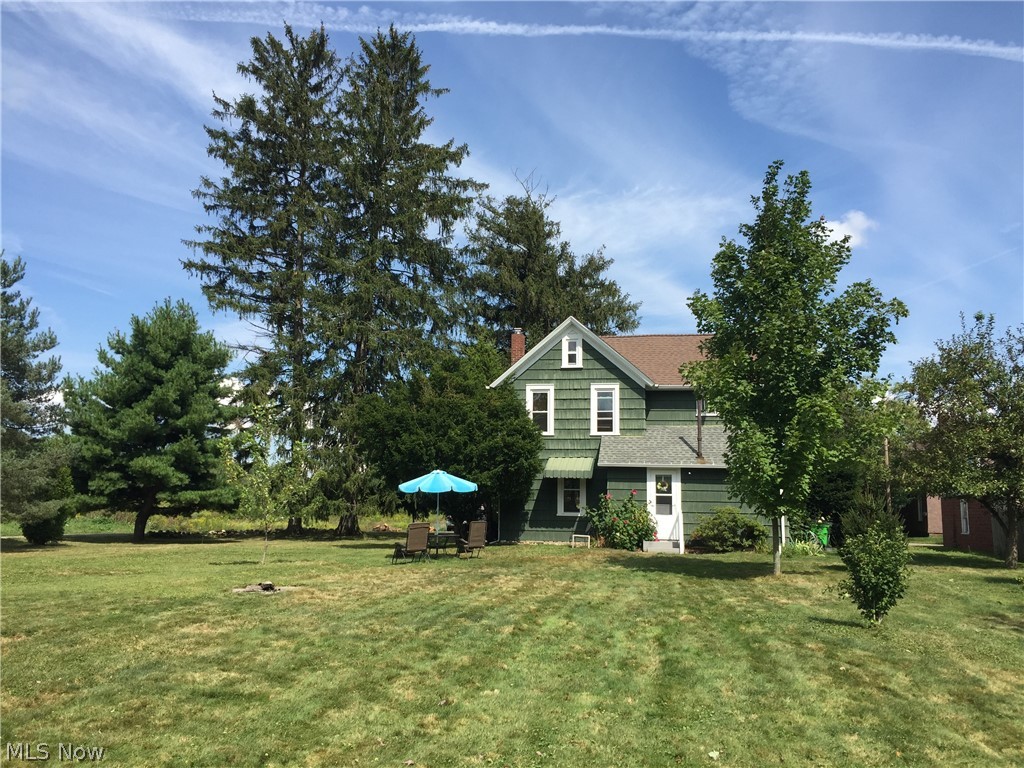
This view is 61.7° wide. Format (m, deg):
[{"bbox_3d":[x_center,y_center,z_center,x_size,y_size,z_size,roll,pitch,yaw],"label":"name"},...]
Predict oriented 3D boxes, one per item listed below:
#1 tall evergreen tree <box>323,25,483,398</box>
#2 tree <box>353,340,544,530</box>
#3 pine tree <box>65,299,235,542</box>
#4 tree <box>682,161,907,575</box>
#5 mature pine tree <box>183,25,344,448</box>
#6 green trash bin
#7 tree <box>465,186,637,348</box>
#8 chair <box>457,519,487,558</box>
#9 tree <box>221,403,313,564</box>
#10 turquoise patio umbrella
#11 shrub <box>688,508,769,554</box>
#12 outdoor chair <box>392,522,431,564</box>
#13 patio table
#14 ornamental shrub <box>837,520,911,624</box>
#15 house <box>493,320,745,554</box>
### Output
[{"bbox_3d":[-5.136,-4.580,34.638,7.400,21.111,7.200,1,-7,0],"label":"tall evergreen tree"},{"bbox_3d":[-2.202,1.947,29.283,6.400,6.821,6.000,1,-7,0],"label":"tree"},{"bbox_3d":[-12.530,1.152,29.671,5.873,8.395,5.638,1,-8,0],"label":"pine tree"},{"bbox_3d":[6.266,-0.522,19.044,4.969,9.279,4.770,1,-8,0],"label":"tree"},{"bbox_3d":[-9.992,-4.840,36.166,7.963,22.028,7.645,1,-8,0],"label":"mature pine tree"},{"bbox_3d":[10.407,5.050,28.900,0.610,0.980,0.680,-3,-8,25],"label":"green trash bin"},{"bbox_3d":[2.092,-1.707,44.614,9.600,18.267,9.216,1,-8,0],"label":"tree"},{"bbox_3d":[-1.093,4.249,23.450,0.660,0.996,0.780,5,-8,-30],"label":"chair"},{"bbox_3d":[-5.736,2.291,20.049,2.149,3.737,2.063,1,-8,0],"label":"tree"},{"bbox_3d":[-2.042,3.577,23.836,2.250,2.390,2.250,1,-7,0],"label":"turquoise patio umbrella"},{"bbox_3d":[6.432,4.308,25.371,2.300,1.299,1.800,0,-7,10],"label":"shrub"},{"bbox_3d":[-2.584,4.080,22.058,0.660,1.000,0.800,6,-9,-36],"label":"outdoor chair"},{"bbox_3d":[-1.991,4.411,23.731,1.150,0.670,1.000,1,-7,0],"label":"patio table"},{"bbox_3d":[4.688,2.433,11.126,0.960,1.310,0.922,1,-8,0],"label":"ornamental shrub"},{"bbox_3d":[4.480,1.829,31.393,10.050,7.850,9.500,0,-7,10],"label":"house"}]

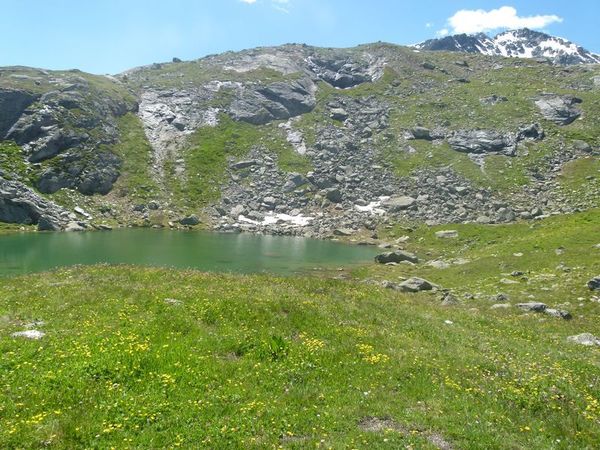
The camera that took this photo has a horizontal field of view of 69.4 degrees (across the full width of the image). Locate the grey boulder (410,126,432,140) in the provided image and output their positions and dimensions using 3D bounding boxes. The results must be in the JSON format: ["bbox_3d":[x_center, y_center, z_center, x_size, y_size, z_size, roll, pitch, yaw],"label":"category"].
[{"bbox_3d":[31.405,-23.651,112.000,5.516,3.510,4.413,0,3,0],"label":"grey boulder"}]

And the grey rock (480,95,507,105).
[{"bbox_3d":[64.753,-41.997,145.000,8.440,3.246,5.908,0,3,0],"label":"grey rock"}]

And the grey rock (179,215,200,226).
[{"bbox_3d":[-20.402,-0.831,80.000,3.940,2.149,2.955,0,3,0],"label":"grey rock"}]

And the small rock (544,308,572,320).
[{"bbox_3d":[8.352,2.892,14.000,0.878,0.376,0.658,0,3,0],"label":"small rock"}]

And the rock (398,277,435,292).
[{"bbox_3d":[5.695,2.884,21.000,1.786,0.752,1.340,0,3,0],"label":"rock"}]

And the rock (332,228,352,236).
[{"bbox_3d":[4.904,0.865,50.000,2.239,0.849,1.567,0,2,0],"label":"rock"}]

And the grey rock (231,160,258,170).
[{"bbox_3d":[-10.503,-11.260,82.000,5.140,1.798,3.084,0,2,0],"label":"grey rock"}]

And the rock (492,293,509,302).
[{"bbox_3d":[6.511,2.342,14.000,0.564,0.275,0.423,0,2,0],"label":"rock"}]

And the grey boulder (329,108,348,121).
[{"bbox_3d":[9.596,-27.542,108.000,4.835,2.841,3.868,0,2,0],"label":"grey boulder"}]

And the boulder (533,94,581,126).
[{"bbox_3d":[83.522,-37.318,140.000,15.044,9.402,9.026,0,3,0],"label":"boulder"}]

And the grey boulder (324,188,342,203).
[{"bbox_3d":[5.412,-4.766,70.000,2.821,2.194,2.539,0,3,0],"label":"grey boulder"}]

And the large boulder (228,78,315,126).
[{"bbox_3d":[-7.616,-34.203,120.000,23.640,12.102,11.820,0,2,0],"label":"large boulder"}]

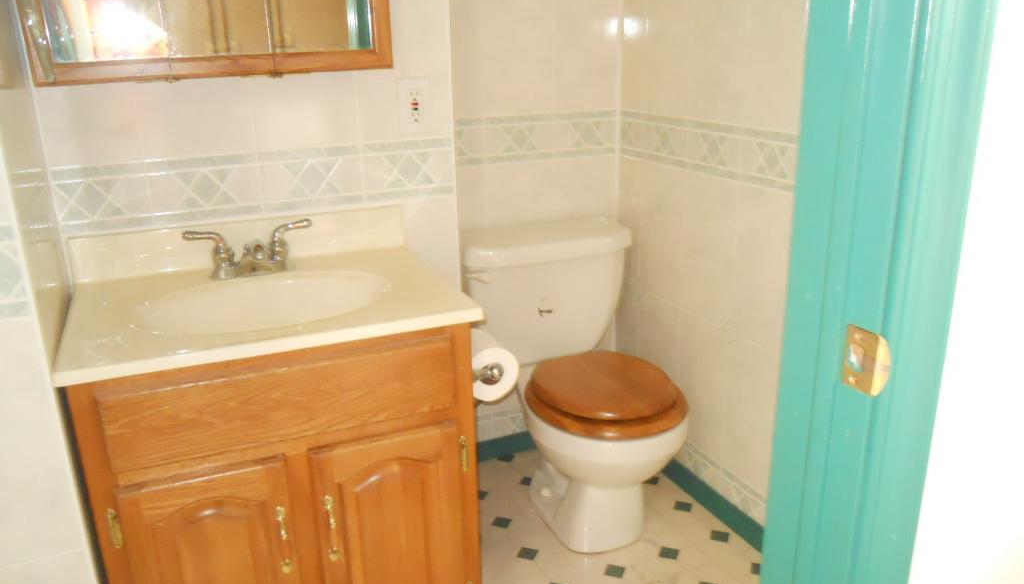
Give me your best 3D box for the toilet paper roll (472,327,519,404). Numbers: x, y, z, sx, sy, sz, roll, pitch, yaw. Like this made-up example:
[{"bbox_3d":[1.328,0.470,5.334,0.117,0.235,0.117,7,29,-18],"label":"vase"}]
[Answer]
[{"bbox_3d":[-0.056,0.137,1.551,0.106,0.106,0.104,-8,18,-22],"label":"toilet paper roll"}]

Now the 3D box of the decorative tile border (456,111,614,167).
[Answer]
[{"bbox_3d":[0.056,-0.412,2.221,0.540,0.118,0.010,-8,18,-22],"label":"decorative tile border"}]

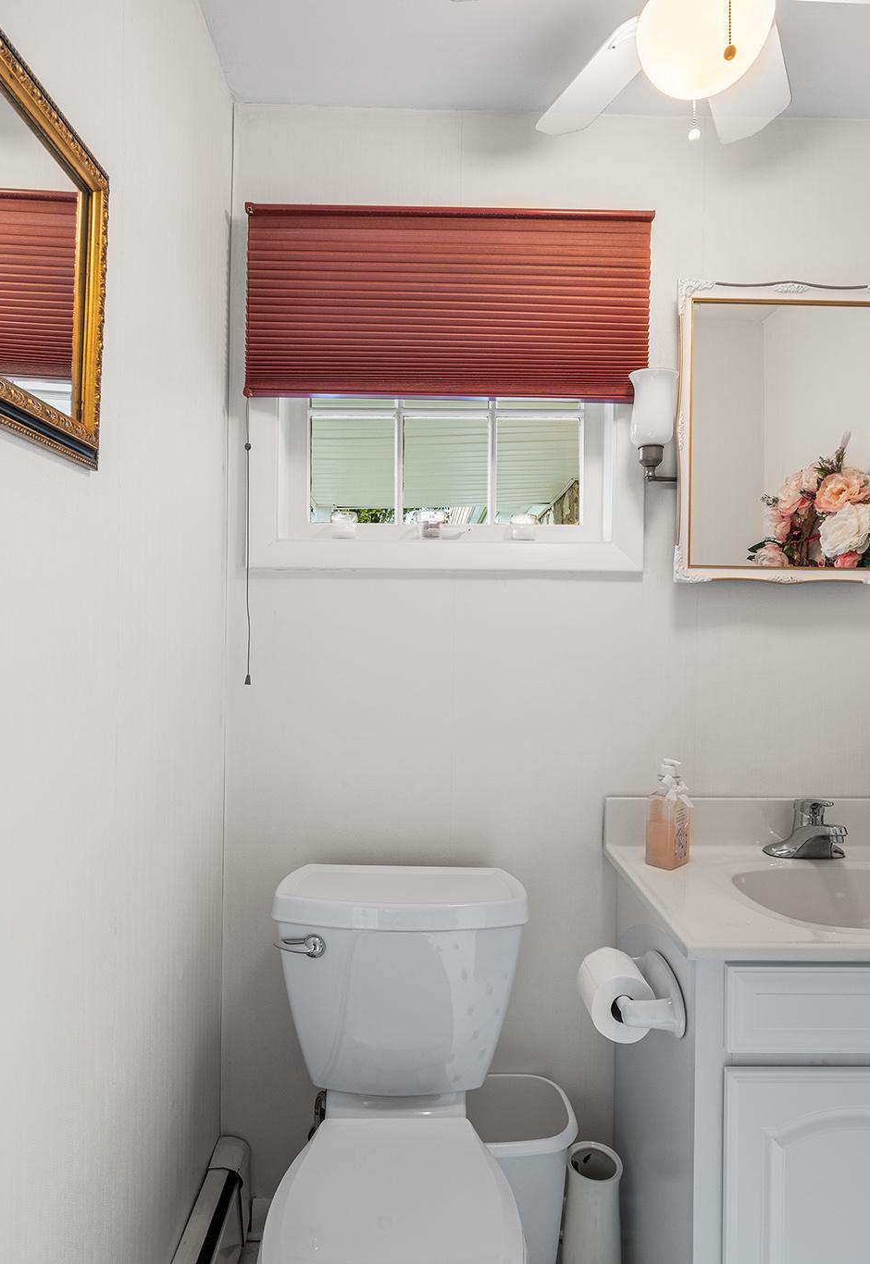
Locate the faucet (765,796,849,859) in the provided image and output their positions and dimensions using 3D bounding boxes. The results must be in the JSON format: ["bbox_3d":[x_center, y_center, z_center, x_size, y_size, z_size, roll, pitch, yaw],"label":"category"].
[{"bbox_3d":[0.741,0.393,1.348,0.160,0.118,0.160,1,0,-1],"label":"faucet"}]

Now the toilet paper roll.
[{"bbox_3d":[0.293,0.587,1.111,0.103,0.103,0.102,1,0,-1],"label":"toilet paper roll"}]

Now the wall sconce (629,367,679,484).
[{"bbox_3d":[0.443,-0.414,1.382,0.102,0.218,0.125,1,0,-1],"label":"wall sconce"}]

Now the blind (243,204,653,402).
[{"bbox_3d":[0.030,-0.662,1.400,0.828,0.389,0.045,1,0,-1],"label":"blind"}]

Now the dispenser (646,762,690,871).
[{"bbox_3d":[0.453,0.346,1.326,0.064,0.205,0.053,1,0,-44],"label":"dispenser"}]

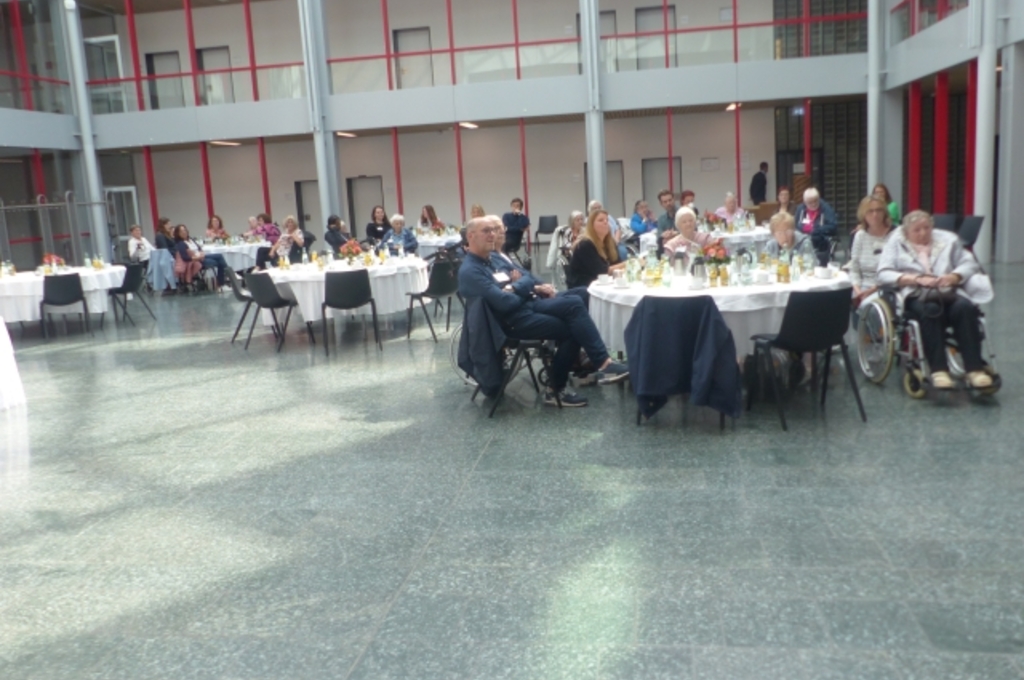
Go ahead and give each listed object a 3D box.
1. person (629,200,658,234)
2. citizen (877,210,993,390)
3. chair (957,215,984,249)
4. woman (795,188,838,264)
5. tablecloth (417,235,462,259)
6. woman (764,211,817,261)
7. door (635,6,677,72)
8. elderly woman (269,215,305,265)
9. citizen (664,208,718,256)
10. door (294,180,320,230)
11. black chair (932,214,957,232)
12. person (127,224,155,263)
[{"bbox_3d":[2.018,-1.392,12.551,0.780,1.280,0.500,5,12,41],"label":"person"},{"bbox_3d":[2.812,-0.316,5.767,0.620,1.090,0.840,-4,9,-1],"label":"citizen"},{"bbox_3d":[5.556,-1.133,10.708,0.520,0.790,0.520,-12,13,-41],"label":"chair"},{"bbox_3d":[3.734,-1.220,10.566,0.580,1.270,0.850,7,14,44],"label":"woman"},{"bbox_3d":[-1.091,-1.295,13.315,1.800,0.520,1.800,-2,11,9],"label":"tablecloth"},{"bbox_3d":[2.178,-0.430,6.849,0.500,1.200,0.700,1,11,24],"label":"woman"},{"bbox_3d":[3.506,-6.943,20.709,0.970,2.050,0.120,-2,11,9],"label":"door"},{"bbox_3d":[-3.707,-1.374,13.915,0.550,1.250,0.850,1,11,25],"label":"elderly woman"},{"bbox_3d":[1.514,-0.478,7.178,0.520,1.230,0.750,-5,10,-7],"label":"citizen"},{"bbox_3d":[-5.407,-3.326,23.750,1.000,2.080,0.150,-2,10,8],"label":"door"},{"bbox_3d":[5.762,-1.274,11.613,0.520,0.810,0.540,-5,10,-6],"label":"black chair"},{"bbox_3d":[-7.029,-1.489,16.214,0.500,1.340,0.650,-5,10,-11],"label":"person"}]

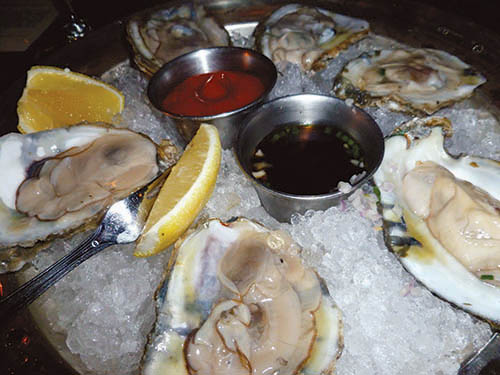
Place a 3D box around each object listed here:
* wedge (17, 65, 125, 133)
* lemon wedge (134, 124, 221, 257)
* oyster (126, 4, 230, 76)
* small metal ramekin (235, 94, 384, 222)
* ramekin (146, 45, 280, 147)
[{"bbox_3d":[-0.104,-0.050,0.238,0.063,0.036,0.036,3,52,9],"label":"wedge"},{"bbox_3d":[-0.033,0.002,0.190,0.030,0.030,0.071,16,64,18],"label":"lemon wedge"},{"bbox_3d":[-0.043,-0.092,0.261,0.070,0.030,0.072,2,52,8],"label":"oyster"},{"bbox_3d":[0.027,-0.011,0.192,0.065,0.032,0.065,-4,51,4],"label":"small metal ramekin"},{"bbox_3d":[-0.017,-0.043,0.213,0.065,0.032,0.065,-4,48,4],"label":"ramekin"}]

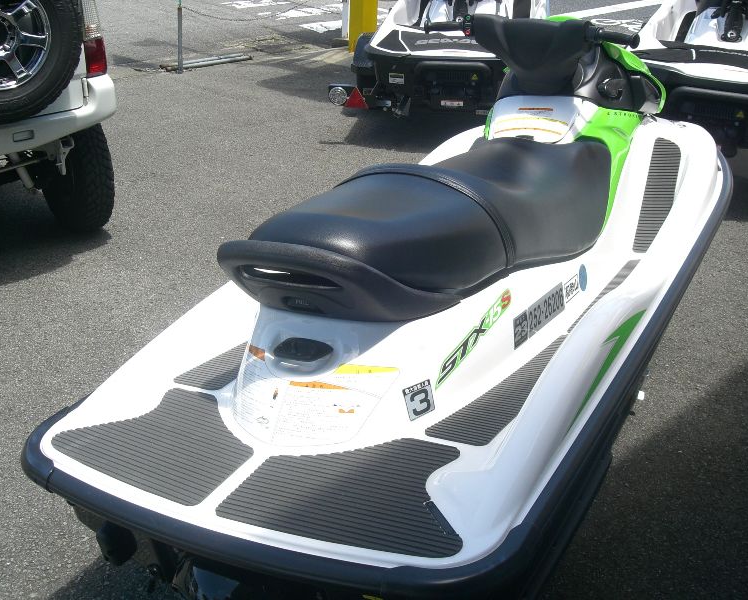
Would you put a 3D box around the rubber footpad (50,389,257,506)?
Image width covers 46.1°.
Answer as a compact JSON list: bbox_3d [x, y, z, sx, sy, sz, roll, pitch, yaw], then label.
[{"bbox_3d":[-0.438,0.283,1.830,0.449,0.013,0.334,8,27,28],"label":"rubber footpad"}]

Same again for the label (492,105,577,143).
[{"bbox_3d":[0.500,-0.558,2.766,0.255,0.145,0.035,8,-19,27],"label":"label"}]

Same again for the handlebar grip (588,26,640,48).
[{"bbox_3d":[0.698,-0.757,2.534,0.042,0.042,0.151,-23,39,-34],"label":"handlebar grip"}]

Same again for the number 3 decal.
[{"bbox_3d":[0.093,0.201,1.759,0.068,0.065,0.003,-19,9,-34],"label":"number 3 decal"}]

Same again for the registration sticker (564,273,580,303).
[{"bbox_3d":[0.526,-0.030,2.329,0.003,0.050,0.097,0,18,34],"label":"registration sticker"}]

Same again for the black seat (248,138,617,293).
[{"bbox_3d":[0.216,-0.245,2.384,0.533,0.340,1.442,8,22,28],"label":"black seat"}]

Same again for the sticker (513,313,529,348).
[{"bbox_3d":[0.345,0.071,2.061,0.003,0.076,0.071,7,23,36],"label":"sticker"}]

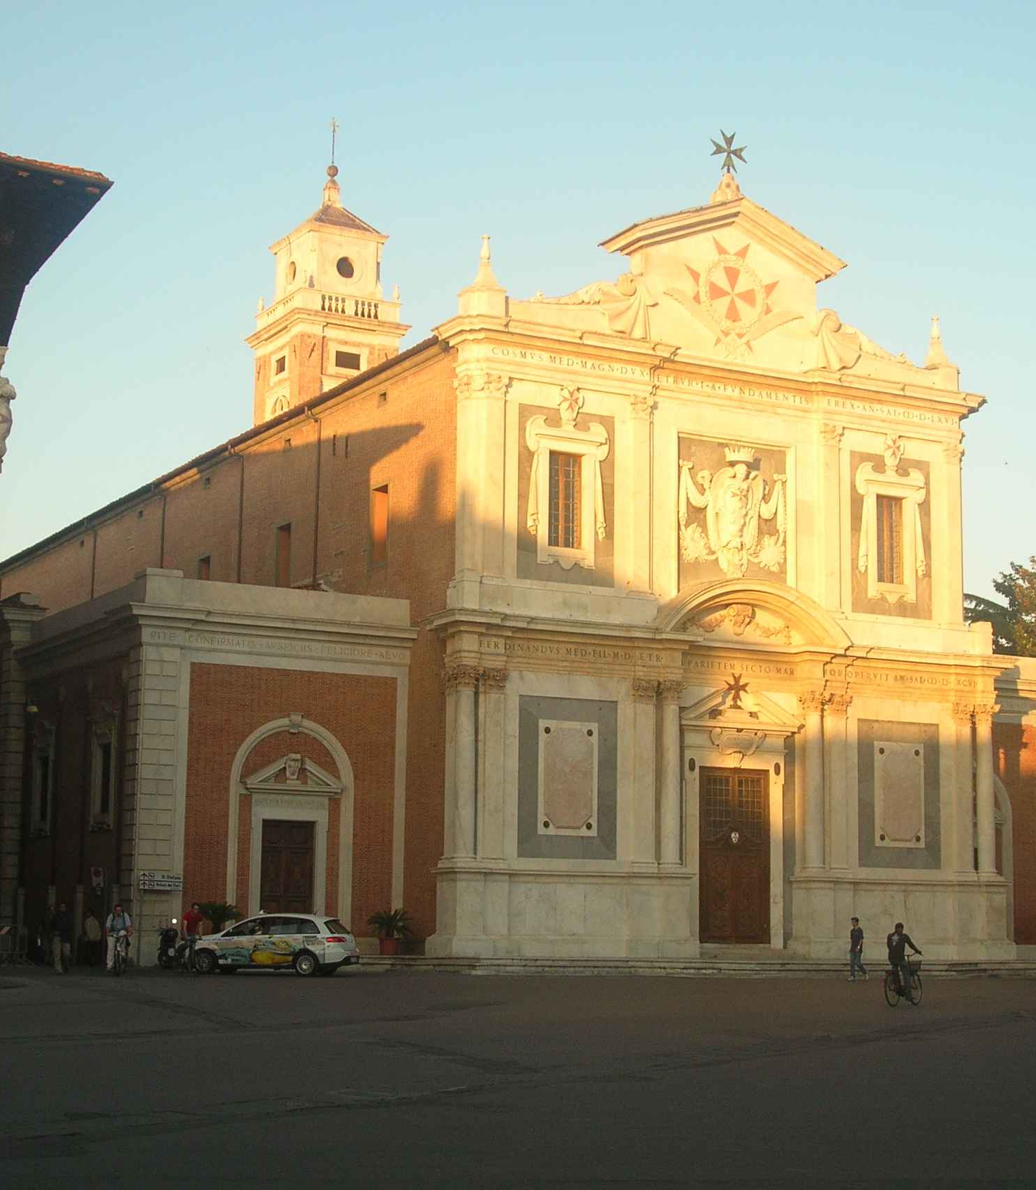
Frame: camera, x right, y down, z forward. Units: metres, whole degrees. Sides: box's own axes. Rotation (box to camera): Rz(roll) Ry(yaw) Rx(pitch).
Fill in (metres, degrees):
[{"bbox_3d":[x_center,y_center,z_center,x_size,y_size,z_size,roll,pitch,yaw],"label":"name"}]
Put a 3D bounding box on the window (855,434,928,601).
[{"bbox_3d":[12.212,-2.486,72.001,2.940,5.560,0.500,5,-10,-28],"label":"window"}]

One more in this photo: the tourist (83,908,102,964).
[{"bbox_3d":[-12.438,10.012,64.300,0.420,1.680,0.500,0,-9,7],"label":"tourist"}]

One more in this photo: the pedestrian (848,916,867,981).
[{"bbox_3d":[9.297,9.715,60.500,0.550,1.750,0.500,6,-10,-30],"label":"pedestrian"}]

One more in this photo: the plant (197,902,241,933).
[{"bbox_3d":[-8.318,9.238,61.200,1.250,1.450,1.250,5,-10,-28],"label":"plant"}]

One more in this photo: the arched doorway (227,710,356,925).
[{"bbox_3d":[-6.371,6.776,62.712,3.883,6.830,0.500,5,-10,-28],"label":"arched doorway"}]

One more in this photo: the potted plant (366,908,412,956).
[{"bbox_3d":[-3.628,9.539,62.402,1.220,1.339,1.220,1,-9,0],"label":"potted plant"}]

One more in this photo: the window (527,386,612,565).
[{"bbox_3d":[1.524,-3.490,64.928,2.842,5.520,0.500,5,-10,-28],"label":"window"}]

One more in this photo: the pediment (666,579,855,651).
[{"bbox_3d":[7.476,0.522,68.601,6.710,2.030,1.000,5,-10,-28],"label":"pediment"}]

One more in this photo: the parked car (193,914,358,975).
[{"bbox_3d":[-6.570,9.200,58.100,4.750,1.600,1.790,-1,-9,13],"label":"parked car"}]

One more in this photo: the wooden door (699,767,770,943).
[{"bbox_3d":[6.670,8.022,67.777,2.630,5.350,0.250,5,-10,-28],"label":"wooden door"}]

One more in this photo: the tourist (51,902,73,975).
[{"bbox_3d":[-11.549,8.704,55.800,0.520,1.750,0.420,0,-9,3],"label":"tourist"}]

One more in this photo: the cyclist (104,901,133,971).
[{"bbox_3d":[-9.868,8.489,54.533,0.720,1.746,1.700,2,-9,-8],"label":"cyclist"}]

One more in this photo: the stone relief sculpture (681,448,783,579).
[{"bbox_3d":[6.646,-2.575,67.600,3.963,4.135,0.500,5,-10,-28],"label":"stone relief sculpture"}]

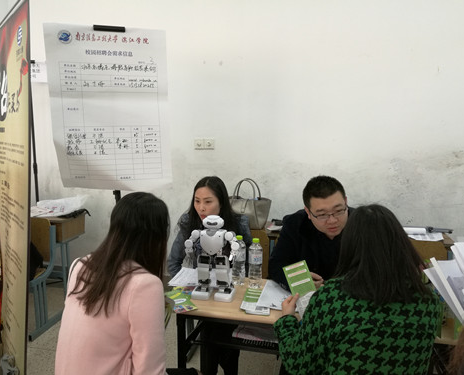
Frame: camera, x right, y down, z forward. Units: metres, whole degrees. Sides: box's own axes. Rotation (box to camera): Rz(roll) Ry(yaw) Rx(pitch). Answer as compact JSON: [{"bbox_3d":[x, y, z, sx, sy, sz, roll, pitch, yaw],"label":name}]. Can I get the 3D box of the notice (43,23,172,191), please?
[{"bbox_3d":[-0.626,-0.394,2.012,0.600,0.830,0.030,1,11,3],"label":"notice"}]

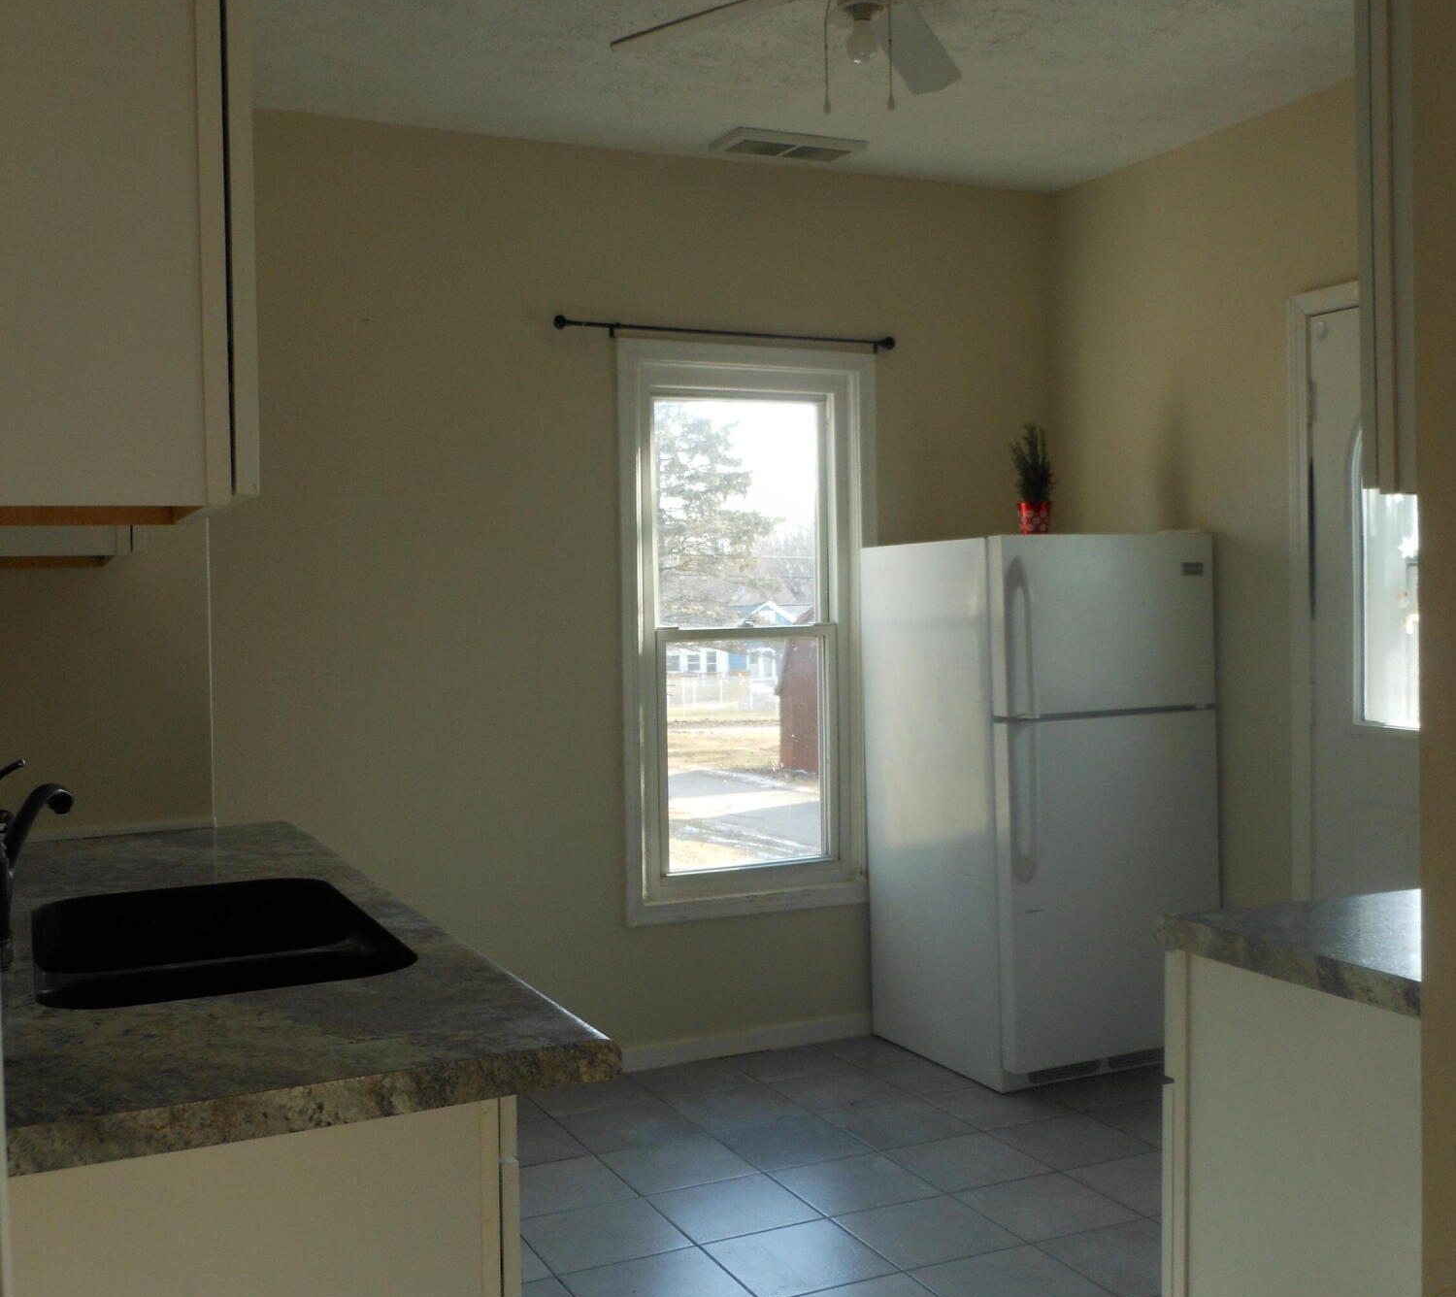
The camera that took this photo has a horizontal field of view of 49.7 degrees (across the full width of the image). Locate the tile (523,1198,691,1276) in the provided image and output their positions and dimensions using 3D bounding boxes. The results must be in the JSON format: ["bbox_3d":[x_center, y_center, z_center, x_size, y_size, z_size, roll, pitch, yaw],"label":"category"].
[{"bbox_3d":[-0.265,1.233,3.301,0.302,0.010,0.302,-1,2,-25],"label":"tile"}]

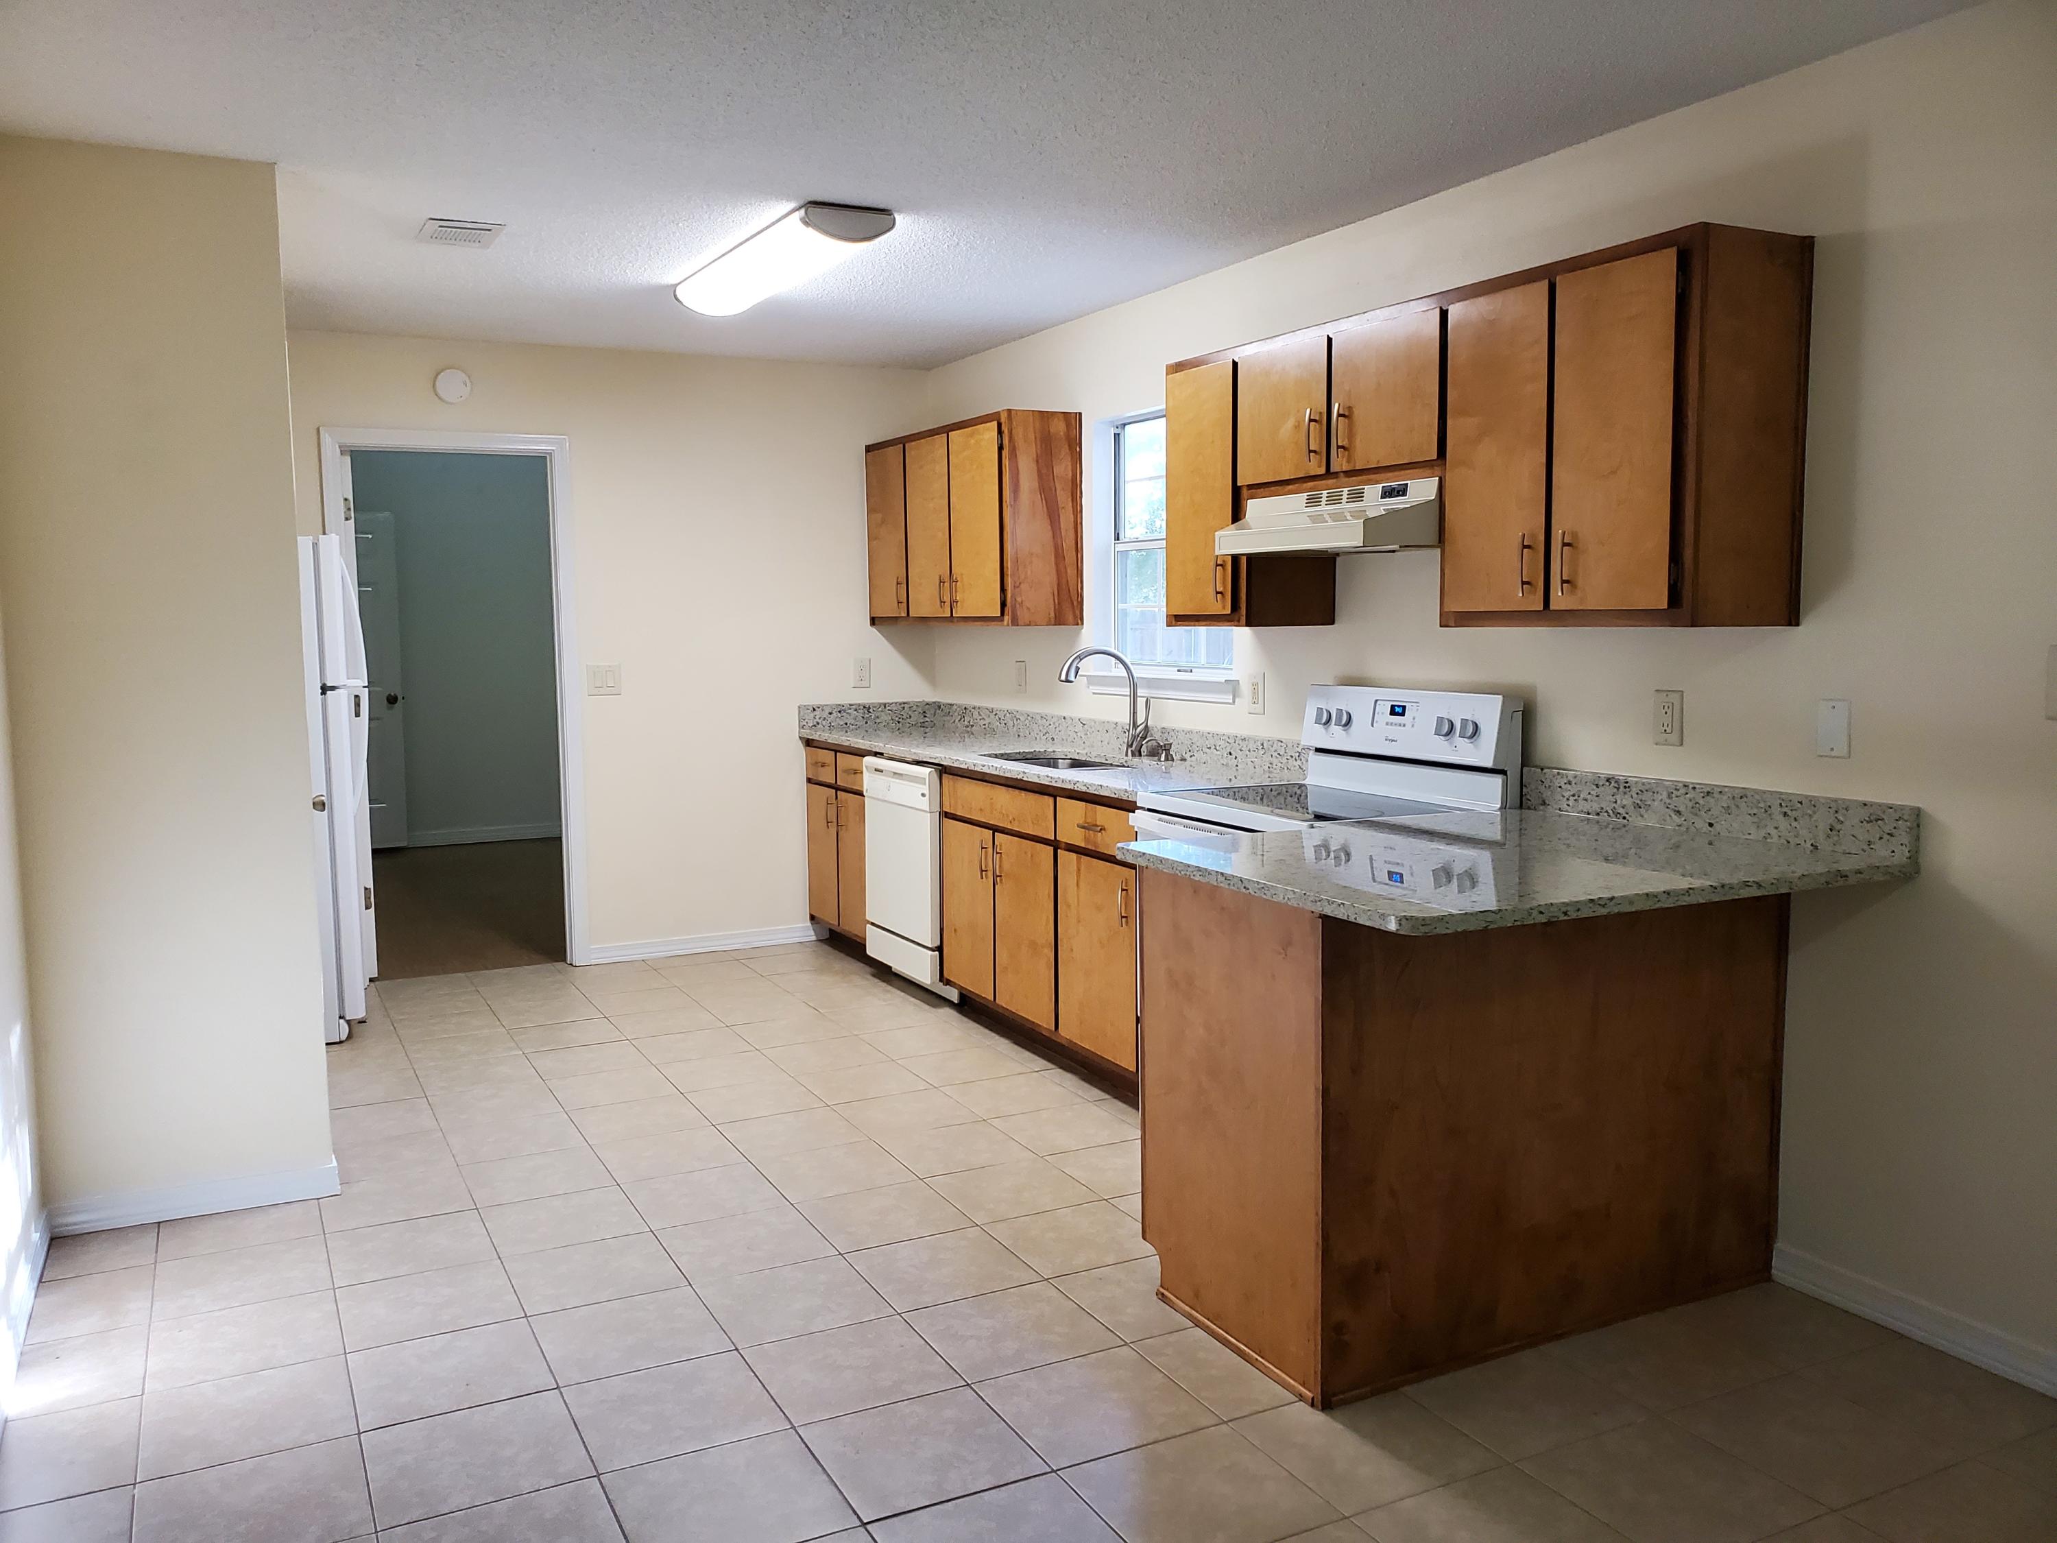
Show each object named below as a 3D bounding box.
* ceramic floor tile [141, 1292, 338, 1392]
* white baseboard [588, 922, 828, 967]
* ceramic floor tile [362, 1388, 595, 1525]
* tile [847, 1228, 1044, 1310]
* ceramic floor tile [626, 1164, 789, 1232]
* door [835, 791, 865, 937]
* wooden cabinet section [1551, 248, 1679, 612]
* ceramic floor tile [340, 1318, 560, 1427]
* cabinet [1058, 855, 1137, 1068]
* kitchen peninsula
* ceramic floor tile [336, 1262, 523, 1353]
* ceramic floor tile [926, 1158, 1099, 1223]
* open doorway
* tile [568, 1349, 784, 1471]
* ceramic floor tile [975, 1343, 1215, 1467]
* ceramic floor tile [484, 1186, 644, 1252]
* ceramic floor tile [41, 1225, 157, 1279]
[{"bbox_3d":[-1.520,1.105,3.002,0.330,0.012,0.330,-3,6,-27],"label":"ceramic floor tile"},{"bbox_3d":[-1.357,0.730,6.587,1.040,0.080,0.016,-3,6,-27],"label":"white baseboard"},{"bbox_3d":[-0.920,1.142,2.571,0.330,0.012,0.330,-3,6,-27],"label":"ceramic floor tile"},{"bbox_3d":[-0.186,1.069,3.321,0.330,0.012,0.330,-3,6,-27],"label":"tile"},{"bbox_3d":[-0.792,1.038,3.782,0.331,0.010,0.331,-3,6,-27],"label":"ceramic floor tile"},{"bbox_3d":[-0.689,0.374,6.125,0.040,0.565,0.316,-3,6,-28],"label":"door"},{"bbox_3d":[1.175,-0.671,3.111,0.040,0.686,0.298,-3,6,-28],"label":"wooden cabinet section"},{"bbox_3d":[-1.078,1.122,2.879,0.330,0.010,0.330,-3,6,-27],"label":"ceramic floor tile"},{"bbox_3d":[0.398,0.530,4.593,0.450,0.573,0.450,-3,6,-27],"label":"cabinet"},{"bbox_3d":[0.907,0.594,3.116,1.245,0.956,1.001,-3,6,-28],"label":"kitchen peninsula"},{"bbox_3d":[-1.217,1.085,3.137,0.328,0.012,0.325,-3,6,-27],"label":"ceramic floor tile"},{"bbox_3d":[-0.038,1.023,3.745,0.328,0.012,0.325,-3,6,-27],"label":"ceramic floor tile"},{"bbox_3d":[-2.197,-0.231,5.987,0.890,2.110,0.130,-3,6,-28],"label":"open doorway"},{"bbox_3d":[-0.628,1.134,2.740,0.331,0.010,0.331,-3,6,-27],"label":"tile"},{"bbox_3d":[0.119,1.121,2.737,0.330,0.012,0.330,-3,6,-27],"label":"ceramic floor tile"},{"bbox_3d":[-1.090,1.054,3.629,0.331,0.010,0.331,-3,6,-27],"label":"ceramic floor tile"},{"bbox_3d":[-2.041,1.062,3.409,0.215,0.012,0.263,-3,6,-27],"label":"ceramic floor tile"}]

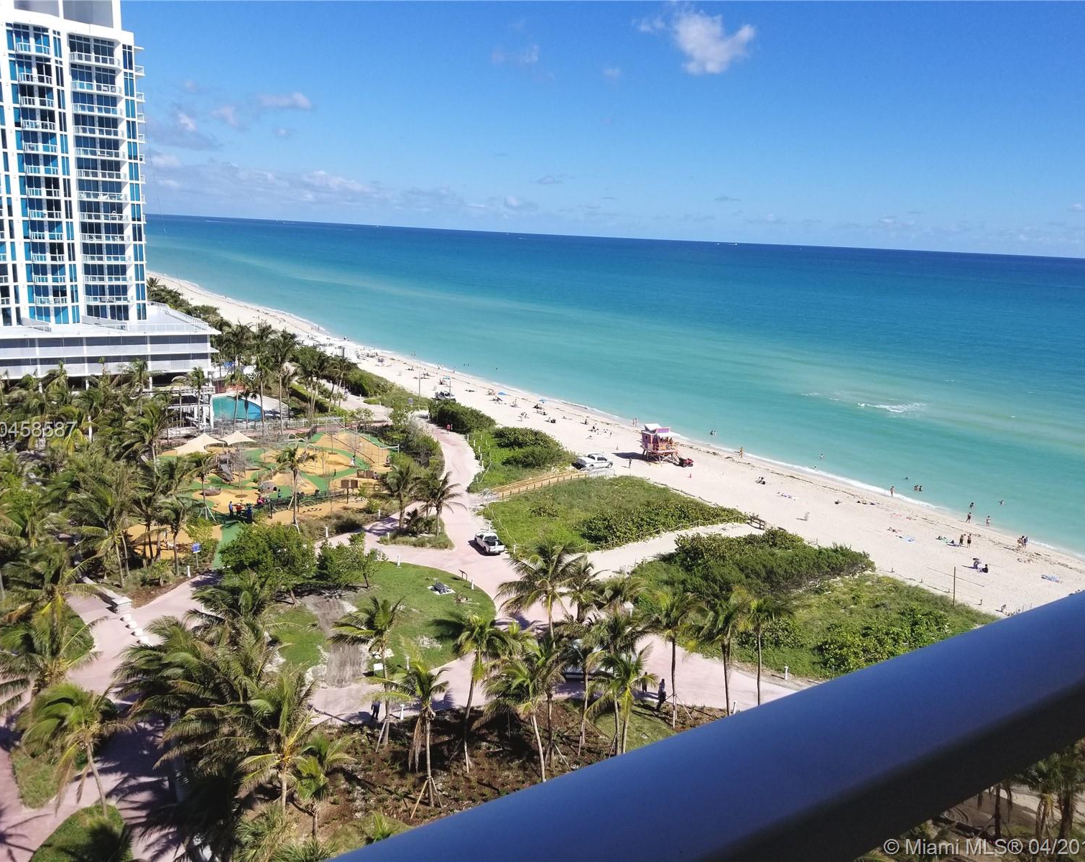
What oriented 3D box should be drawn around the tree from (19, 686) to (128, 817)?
[{"bbox_3d":[-26.190,18.100,48.750,6.100,8.310,6.100,-5,15,-30],"label":"tree"}]

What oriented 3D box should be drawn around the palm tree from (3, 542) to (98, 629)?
[{"bbox_3d":[-36.373,13.015,64.200,6.150,9.330,5.840,-5,15,-30],"label":"palm tree"}]

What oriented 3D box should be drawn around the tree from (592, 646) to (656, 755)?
[{"bbox_3d":[5.086,17.562,54.975,4.030,7.490,4.030,3,13,0],"label":"tree"}]

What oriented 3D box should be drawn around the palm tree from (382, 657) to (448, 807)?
[{"bbox_3d":[-7.336,17.341,49.503,4.030,9.270,4.030,3,13,0],"label":"palm tree"}]

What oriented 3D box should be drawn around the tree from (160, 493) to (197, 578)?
[{"bbox_3d":[-34.530,10.130,81.990,3.640,8.010,3.640,-3,14,-23],"label":"tree"}]

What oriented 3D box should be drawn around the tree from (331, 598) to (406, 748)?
[{"bbox_3d":[-11.175,15.723,55.520,4.720,10.290,4.490,0,13,-11],"label":"tree"}]

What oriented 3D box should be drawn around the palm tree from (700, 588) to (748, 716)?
[{"bbox_3d":[12.900,16.270,61.840,3.450,9.600,3.450,6,13,13],"label":"palm tree"}]

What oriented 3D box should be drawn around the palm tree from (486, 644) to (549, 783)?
[{"bbox_3d":[-1.257,17.472,52.924,4.580,8.970,4.350,3,13,-1],"label":"palm tree"}]

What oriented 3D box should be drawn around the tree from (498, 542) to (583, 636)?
[{"bbox_3d":[-0.245,13.584,66.187,6.710,9.700,6.710,3,13,0],"label":"tree"}]

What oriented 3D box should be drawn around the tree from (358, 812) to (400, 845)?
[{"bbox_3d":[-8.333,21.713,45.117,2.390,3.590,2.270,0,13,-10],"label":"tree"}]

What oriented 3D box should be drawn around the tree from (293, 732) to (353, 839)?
[{"bbox_3d":[-12.012,19.611,47.197,3.150,6.410,3.000,-1,13,-15],"label":"tree"}]

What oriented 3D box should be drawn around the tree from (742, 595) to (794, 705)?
[{"bbox_3d":[15.033,16.091,58.857,3.570,9.500,3.570,3,13,0],"label":"tree"}]

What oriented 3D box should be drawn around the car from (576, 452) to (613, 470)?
[{"bbox_3d":[8.171,4.664,129.597,5.550,1.880,1.950,-6,16,-33],"label":"car"}]

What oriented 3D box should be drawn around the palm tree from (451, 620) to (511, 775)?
[{"bbox_3d":[-3.940,16.820,54.090,3.750,10.460,3.750,2,13,-4],"label":"palm tree"}]

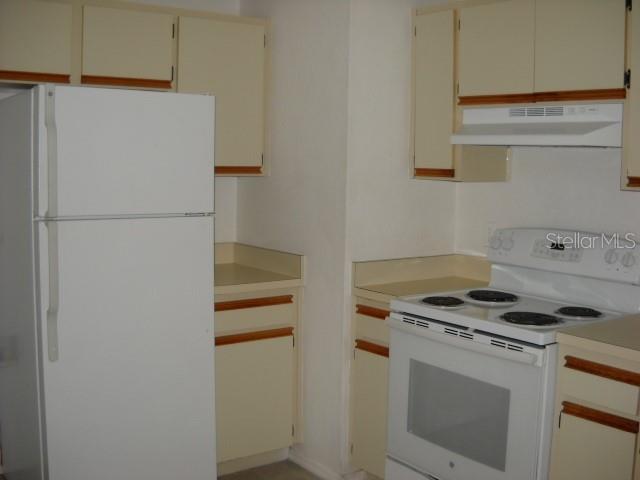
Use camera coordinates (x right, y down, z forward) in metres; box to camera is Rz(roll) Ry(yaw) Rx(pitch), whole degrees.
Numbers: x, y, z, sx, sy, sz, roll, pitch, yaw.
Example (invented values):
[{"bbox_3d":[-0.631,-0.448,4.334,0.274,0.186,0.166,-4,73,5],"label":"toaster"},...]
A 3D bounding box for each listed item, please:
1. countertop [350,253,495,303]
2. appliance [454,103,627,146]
[{"bbox_3d":[0.491,0.173,3.385,0.634,0.143,0.310,-3,7,-36],"label":"countertop"},{"bbox_3d":[0.910,-0.432,2.950,0.415,0.160,0.745,-3,7,-36],"label":"appliance"}]

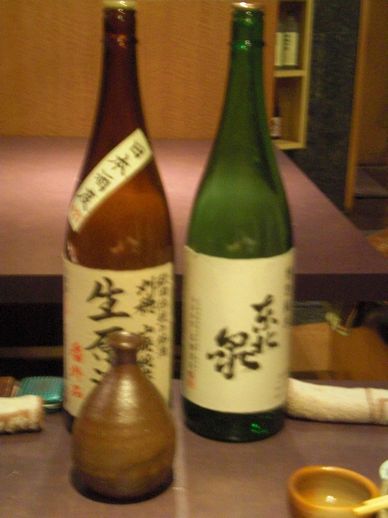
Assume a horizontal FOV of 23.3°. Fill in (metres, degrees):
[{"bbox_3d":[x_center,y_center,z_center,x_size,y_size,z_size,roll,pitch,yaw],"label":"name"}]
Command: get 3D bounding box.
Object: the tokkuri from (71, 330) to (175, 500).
[{"bbox_3d":[-0.059,0.127,0.789,0.086,0.129,0.086,1,13,-1],"label":"tokkuri"}]

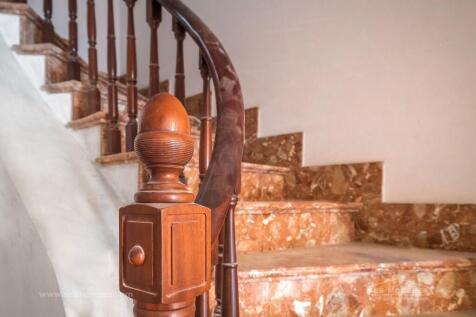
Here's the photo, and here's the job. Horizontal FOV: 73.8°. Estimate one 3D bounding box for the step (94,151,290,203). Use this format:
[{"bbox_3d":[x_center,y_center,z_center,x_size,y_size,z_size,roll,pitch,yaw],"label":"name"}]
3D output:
[{"bbox_3d":[-0.155,0.098,1.470,0.820,0.170,0.330,4,-6,-44],"label":"step"}]

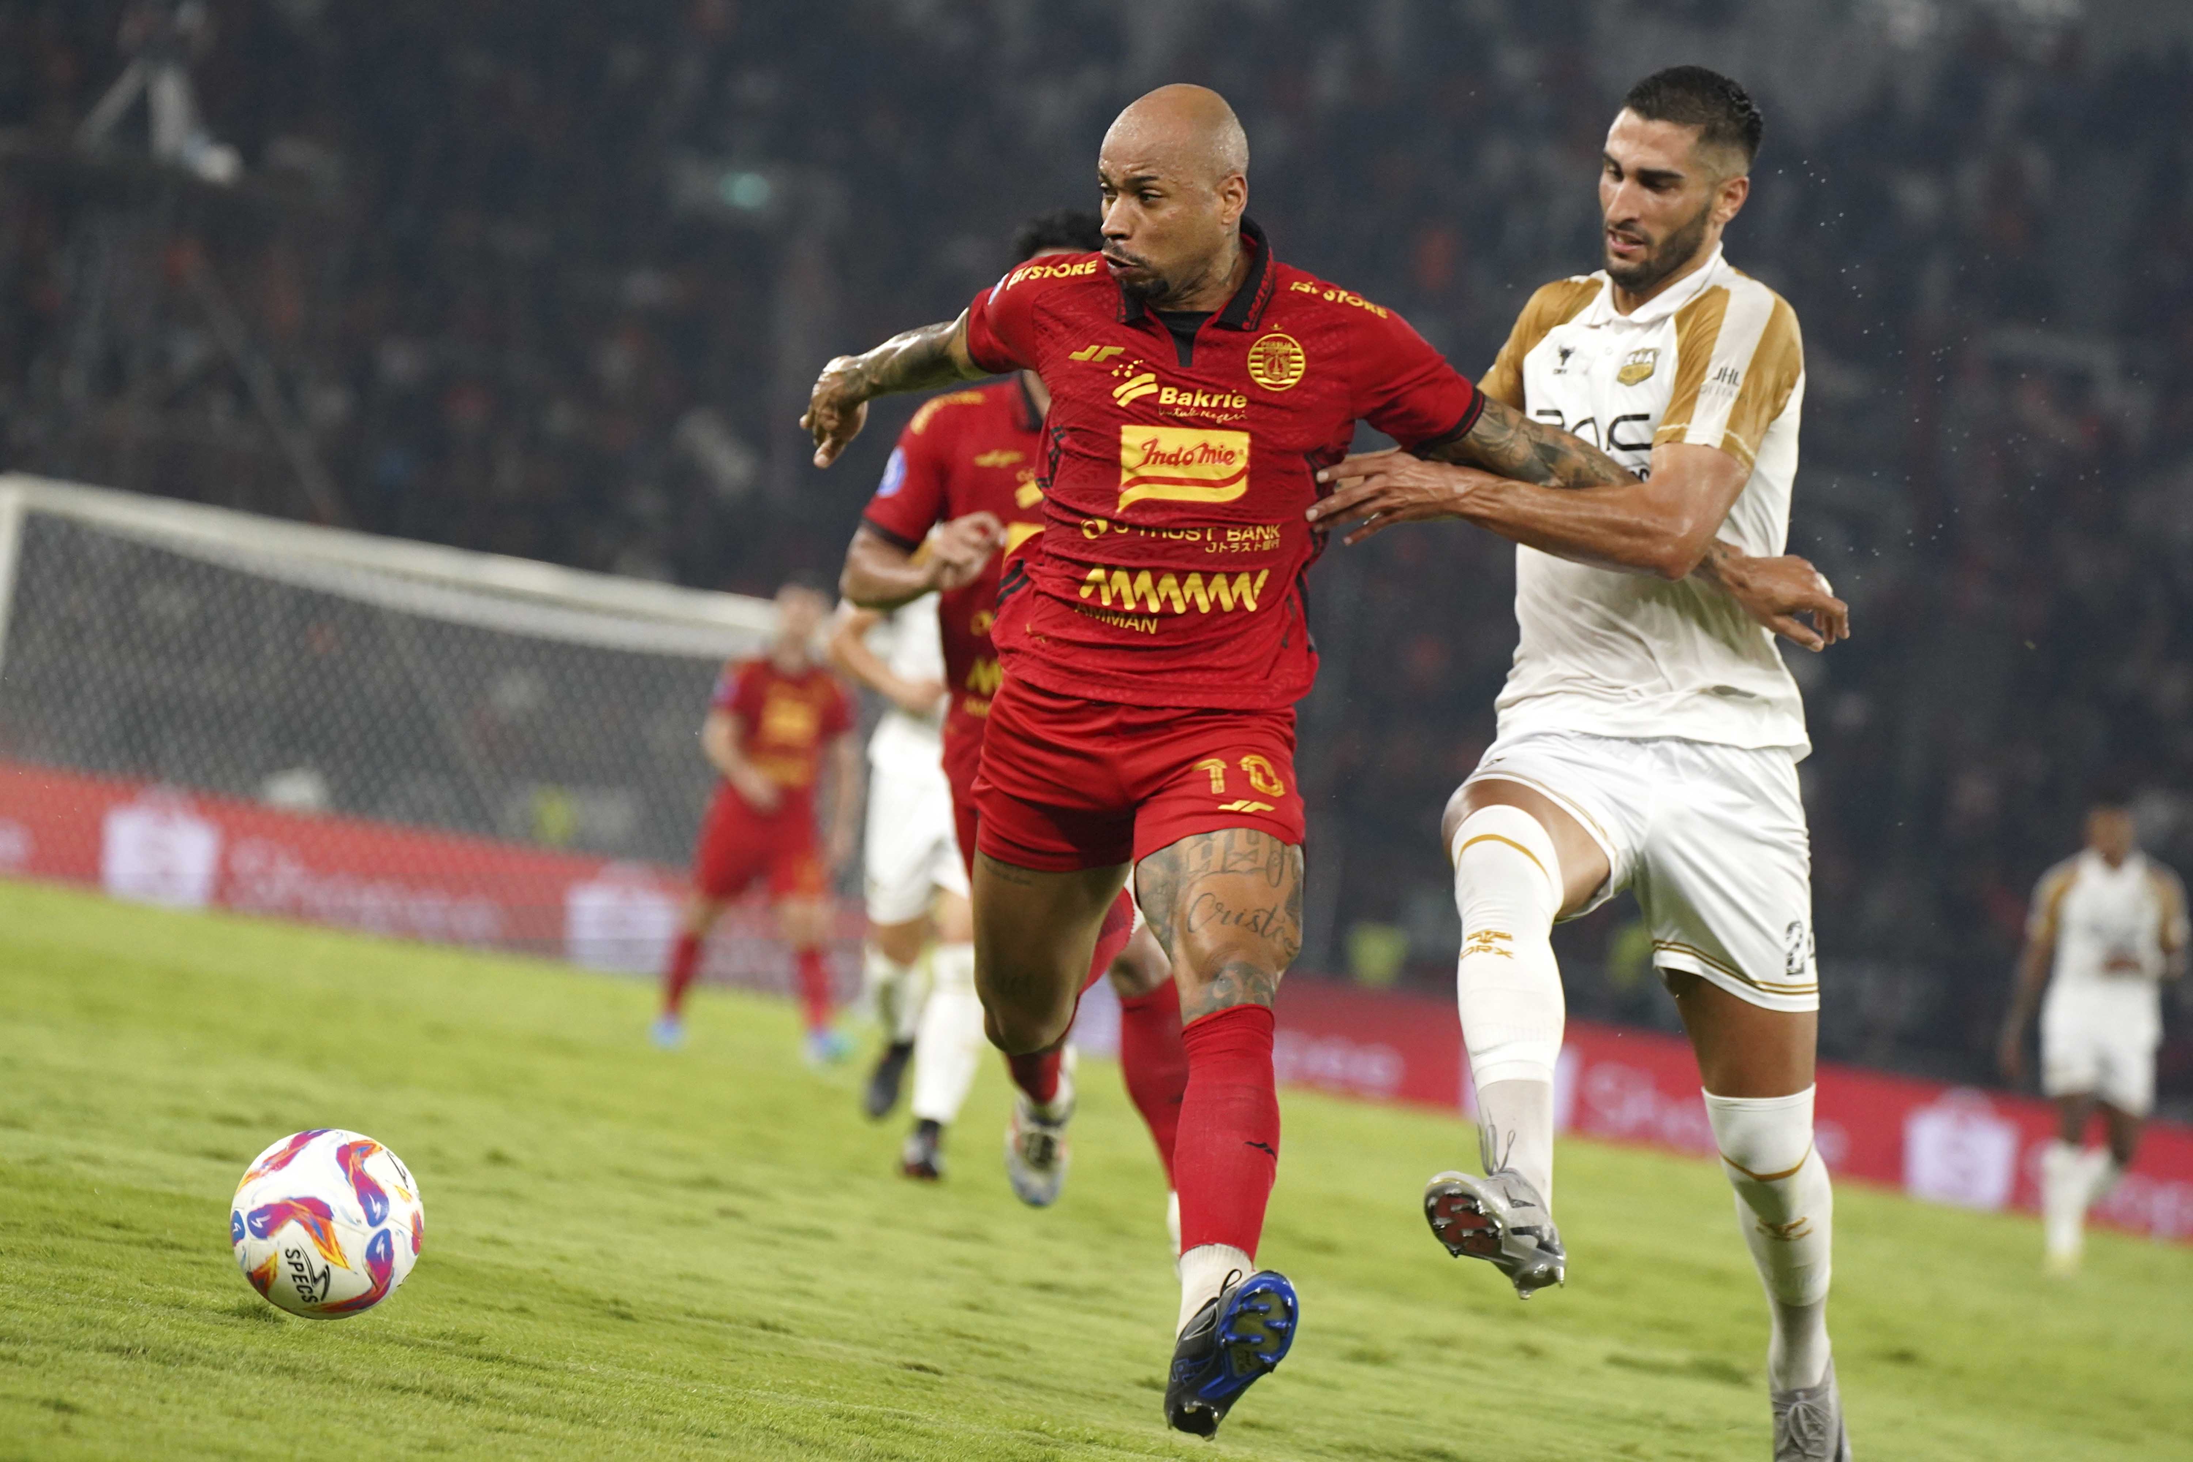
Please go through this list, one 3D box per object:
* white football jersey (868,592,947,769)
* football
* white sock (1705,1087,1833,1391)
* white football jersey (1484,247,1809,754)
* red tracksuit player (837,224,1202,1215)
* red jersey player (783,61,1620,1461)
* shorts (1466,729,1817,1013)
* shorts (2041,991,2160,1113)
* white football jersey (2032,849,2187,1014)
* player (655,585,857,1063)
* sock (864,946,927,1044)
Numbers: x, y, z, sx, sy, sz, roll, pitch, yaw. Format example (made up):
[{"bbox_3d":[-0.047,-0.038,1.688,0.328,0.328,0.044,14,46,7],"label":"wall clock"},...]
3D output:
[{"bbox_3d":[-0.350,-0.150,36.800,0.470,0.600,0.320,9,-1,3],"label":"white football jersey"},{"bbox_3d":[-0.884,0.568,18.350,0.220,0.220,0.220,9,-1,0],"label":"football"},{"bbox_3d":[0.851,0.639,20.100,0.145,0.385,0.150,-5,6,5],"label":"white sock"},{"bbox_3d":[0.690,-0.290,20.000,0.450,0.640,0.340,9,-1,28],"label":"white football jersey"},{"bbox_3d":[-0.083,0.042,24.500,0.680,1.660,0.800,9,-1,5],"label":"red tracksuit player"},{"bbox_3d":[0.189,0.048,19.450,1.200,1.620,0.900,9,-1,8],"label":"red jersey player"},{"bbox_3d":[0.678,0.173,19.900,0.430,0.360,0.370,9,-1,12],"label":"shorts"},{"bbox_3d":[3.806,1.215,60.500,0.420,0.450,0.310,9,-1,0],"label":"shorts"},{"bbox_3d":[3.848,0.747,60.500,0.540,0.580,0.320,9,-1,0],"label":"white football jersey"},{"bbox_3d":[-1.279,0.354,60.000,0.700,1.770,0.450,9,-1,3],"label":"player"},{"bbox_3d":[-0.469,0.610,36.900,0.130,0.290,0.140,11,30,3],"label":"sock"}]

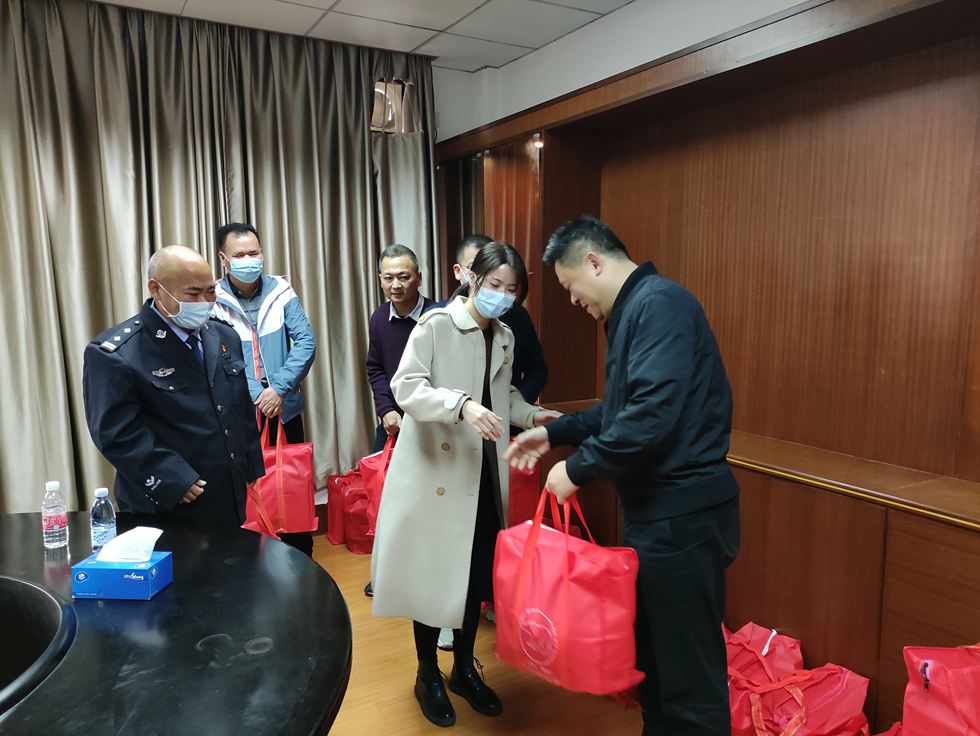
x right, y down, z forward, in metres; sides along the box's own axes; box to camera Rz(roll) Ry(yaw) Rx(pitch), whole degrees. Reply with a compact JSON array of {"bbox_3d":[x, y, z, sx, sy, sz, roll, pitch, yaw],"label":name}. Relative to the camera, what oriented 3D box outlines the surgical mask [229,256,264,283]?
[{"bbox_3d":[-1.034,-0.416,3.020,0.140,0.110,0.080,-4,8,-27],"label":"surgical mask"}]

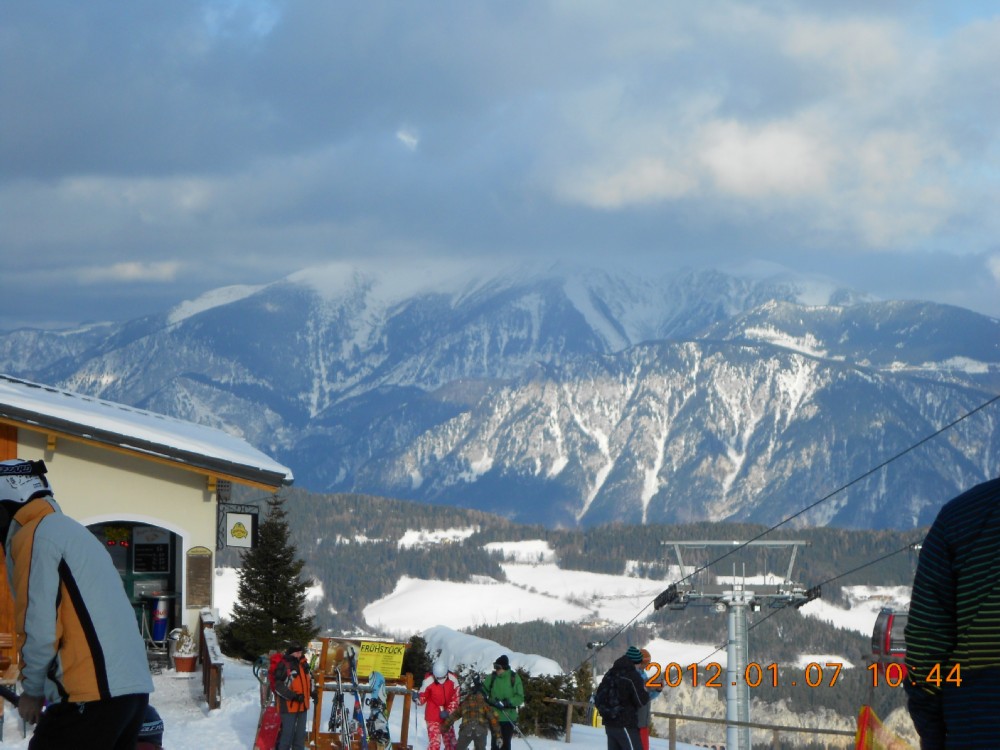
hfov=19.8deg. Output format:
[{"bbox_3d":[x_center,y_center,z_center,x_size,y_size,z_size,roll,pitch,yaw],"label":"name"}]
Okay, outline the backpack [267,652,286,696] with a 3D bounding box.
[{"bbox_3d":[-2.922,3.969,37.900,0.230,0.520,0.300,0,-1,30],"label":"backpack"}]

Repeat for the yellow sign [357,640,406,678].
[{"bbox_3d":[-1.559,3.747,37.600,0.600,0.430,0.020,7,-1,9],"label":"yellow sign"}]

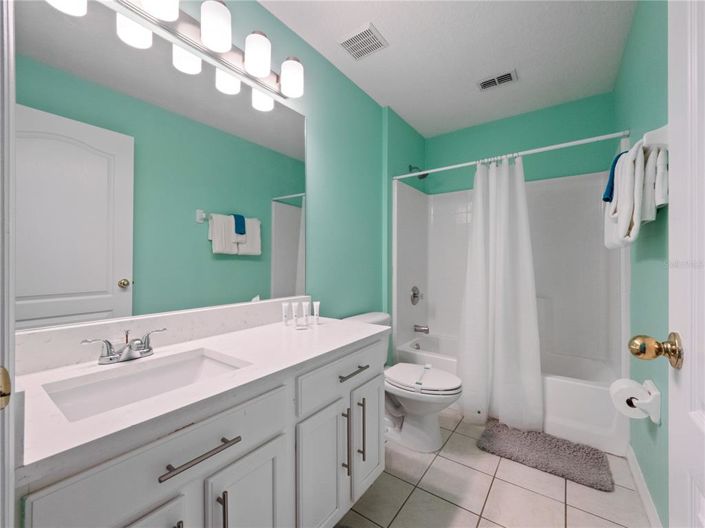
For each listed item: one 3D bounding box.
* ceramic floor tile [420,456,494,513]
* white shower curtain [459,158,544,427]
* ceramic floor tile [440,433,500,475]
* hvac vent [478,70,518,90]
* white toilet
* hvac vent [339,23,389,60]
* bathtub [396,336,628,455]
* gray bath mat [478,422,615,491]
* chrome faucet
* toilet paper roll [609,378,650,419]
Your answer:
[{"bbox_3d":[0.535,1.140,1.482,0.300,0.010,0.300,0,0,36],"label":"ceramic floor tile"},{"bbox_3d":[1.011,0.168,1.986,0.540,1.865,0.200,0,0,36],"label":"white shower curtain"},{"bbox_3d":[0.712,1.140,1.724,0.300,0.010,0.300,0,0,36],"label":"ceramic floor tile"},{"bbox_3d":[1.072,-1.358,2.121,0.253,0.020,0.146,0,0,36],"label":"hvac vent"},{"bbox_3d":[0.344,0.762,1.922,0.788,0.745,0.460,0,0,36],"label":"white toilet"},{"bbox_3d":[0.069,-1.357,1.757,0.240,0.022,0.198,0,0,36],"label":"hvac vent"},{"bbox_3d":[1.210,0.946,2.395,1.520,0.378,0.723,0,0,36],"label":"bathtub"},{"bbox_3d":[1.141,1.123,1.726,0.618,0.025,0.365,0,0,34],"label":"gray bath mat"},{"bbox_3d":[-0.754,0.277,0.960,0.140,0.104,0.232,0,0,36],"label":"chrome faucet"},{"bbox_3d":[1.189,0.568,1.221,0.132,0.132,0.105,0,0,36],"label":"toilet paper roll"}]

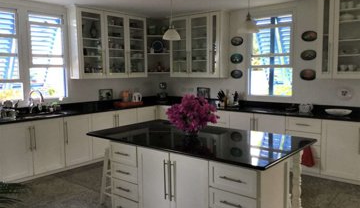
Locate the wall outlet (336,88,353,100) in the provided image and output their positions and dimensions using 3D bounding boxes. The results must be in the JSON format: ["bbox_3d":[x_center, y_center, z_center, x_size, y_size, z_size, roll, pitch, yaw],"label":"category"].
[{"bbox_3d":[2.498,-0.155,4.886,0.210,0.195,0.025,4,8,39],"label":"wall outlet"}]

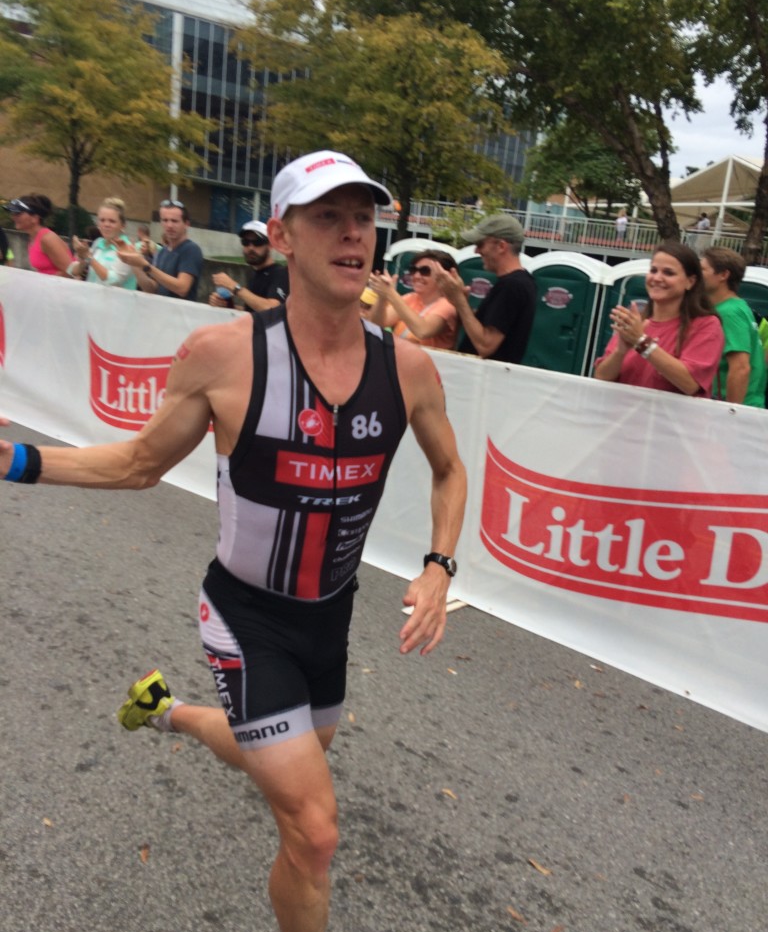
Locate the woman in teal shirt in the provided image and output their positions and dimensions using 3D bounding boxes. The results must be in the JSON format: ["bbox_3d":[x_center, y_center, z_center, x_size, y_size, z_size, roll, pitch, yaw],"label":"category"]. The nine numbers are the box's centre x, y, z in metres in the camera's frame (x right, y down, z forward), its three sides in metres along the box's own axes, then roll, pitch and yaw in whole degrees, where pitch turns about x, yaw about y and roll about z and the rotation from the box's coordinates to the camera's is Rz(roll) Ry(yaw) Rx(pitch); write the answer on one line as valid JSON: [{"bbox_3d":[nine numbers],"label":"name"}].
[{"bbox_3d":[-1.886,-0.876,5.705,0.470,1.670,0.470,18,18,40],"label":"woman in teal shirt"}]

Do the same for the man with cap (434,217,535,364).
[{"bbox_3d":[0.434,-0.310,4.123,0.500,1.780,0.500,2,14,-17],"label":"man with cap"}]

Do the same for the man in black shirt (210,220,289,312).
[{"bbox_3d":[-0.826,-0.630,5.035,0.500,1.720,0.500,-8,19,-44],"label":"man in black shirt"}]

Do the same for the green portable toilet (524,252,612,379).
[{"bbox_3d":[2.718,-2.003,12.978,1.130,2.300,1.200,13,16,29],"label":"green portable toilet"}]

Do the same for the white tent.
[{"bbox_3d":[14.568,-11.239,38.048,6.000,4.646,5.500,5,14,-1],"label":"white tent"}]

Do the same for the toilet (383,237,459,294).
[{"bbox_3d":[0.688,-2.488,14.121,1.130,2.300,1.200,13,16,29],"label":"toilet"}]

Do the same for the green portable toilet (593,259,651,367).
[{"bbox_3d":[3.734,-1.760,12.407,1.130,2.300,1.200,13,16,29],"label":"green portable toilet"}]

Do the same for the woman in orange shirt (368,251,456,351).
[{"bbox_3d":[0.104,-0.375,4.631,0.480,1.600,0.470,-5,17,-37],"label":"woman in orange shirt"}]

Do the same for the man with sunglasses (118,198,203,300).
[{"bbox_3d":[-1.424,-0.790,5.398,0.500,1.740,0.500,-4,17,-34],"label":"man with sunglasses"}]

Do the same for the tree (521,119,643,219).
[{"bbox_3d":[9.686,-13.811,42.781,5.800,6.623,5.800,5,14,-1],"label":"tree"}]

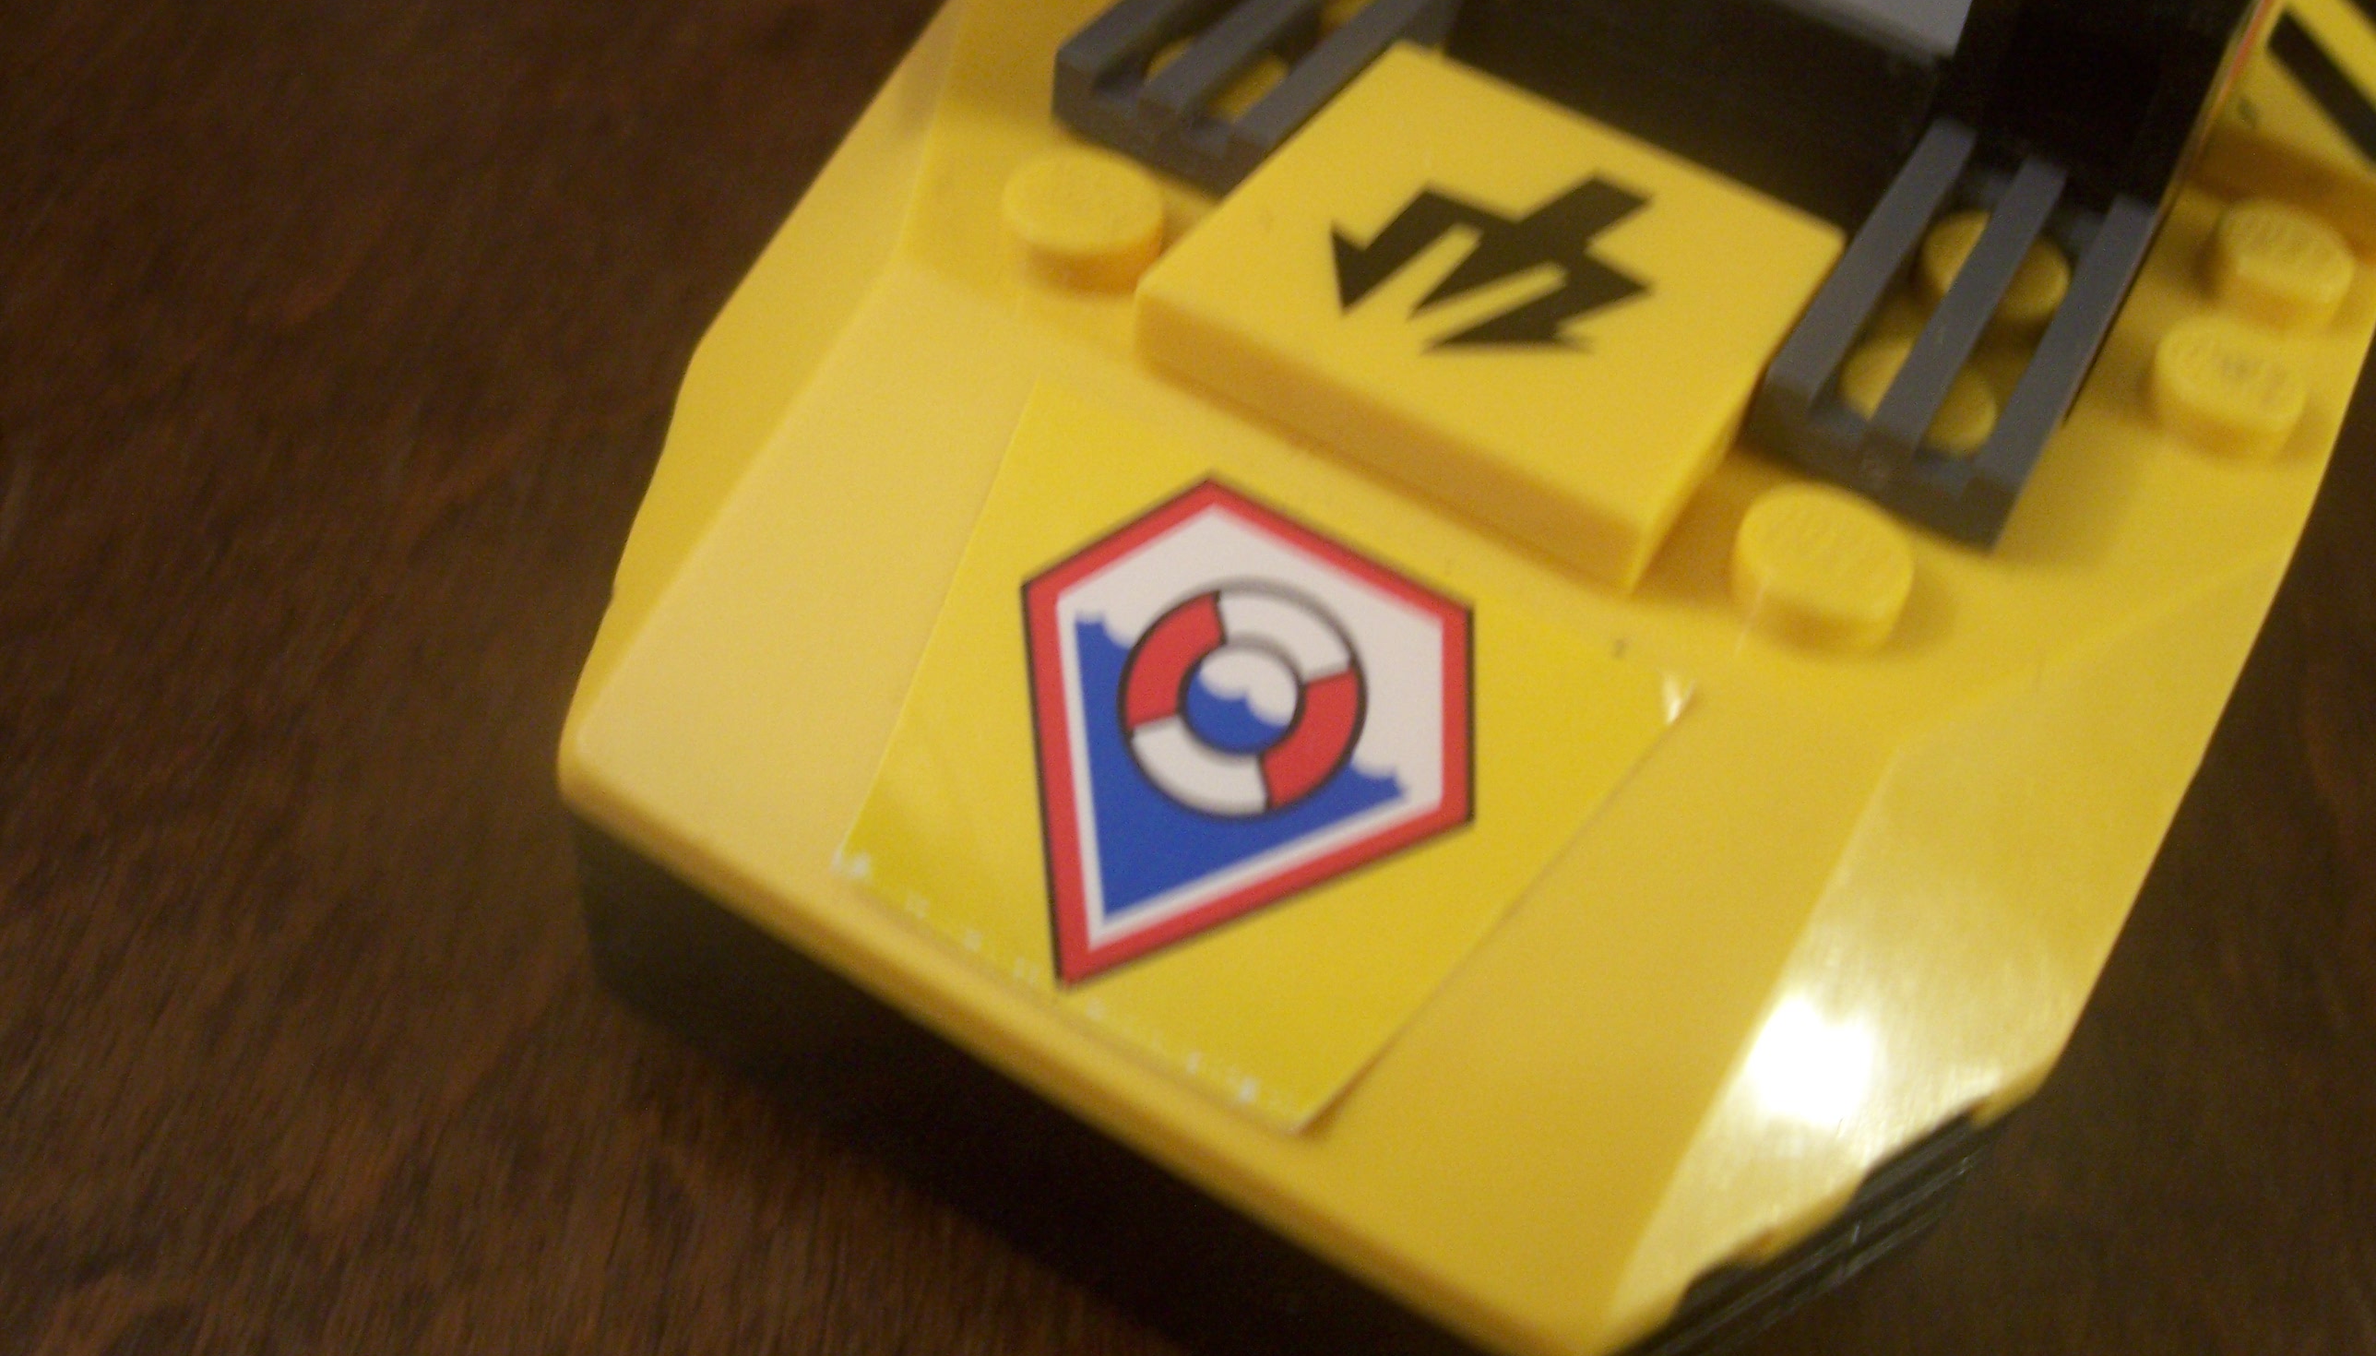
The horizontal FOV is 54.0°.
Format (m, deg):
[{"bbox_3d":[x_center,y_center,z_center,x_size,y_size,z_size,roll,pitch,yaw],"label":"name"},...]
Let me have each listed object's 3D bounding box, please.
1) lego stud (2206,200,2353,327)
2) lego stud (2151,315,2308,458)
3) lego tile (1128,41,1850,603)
[{"bbox_3d":[0.036,-0.014,0.077,0.005,0.002,0.005,28,51,15],"label":"lego stud"},{"bbox_3d":[0.032,-0.009,0.072,0.005,0.002,0.005,28,51,15],"label":"lego stud"},{"bbox_3d":[0.009,-0.011,0.070,0.016,0.003,0.016,28,51,15],"label":"lego tile"}]

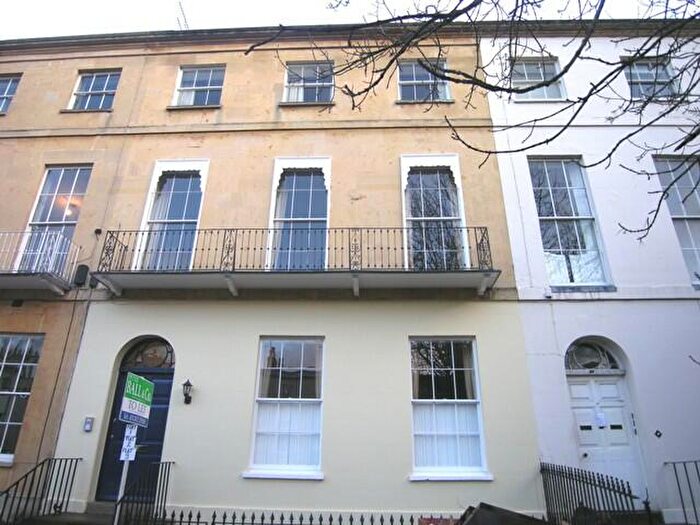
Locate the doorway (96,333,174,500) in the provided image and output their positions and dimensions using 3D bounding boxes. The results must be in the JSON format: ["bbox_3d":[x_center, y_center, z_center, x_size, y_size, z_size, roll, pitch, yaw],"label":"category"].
[{"bbox_3d":[-3.856,2.805,8.934,1.161,2.934,0.280,0,-23,3],"label":"doorway"}]

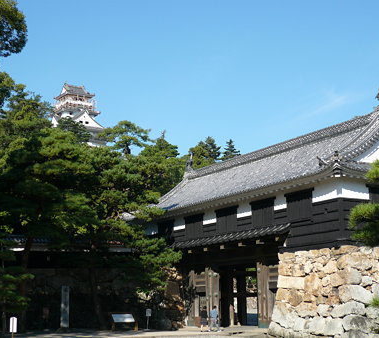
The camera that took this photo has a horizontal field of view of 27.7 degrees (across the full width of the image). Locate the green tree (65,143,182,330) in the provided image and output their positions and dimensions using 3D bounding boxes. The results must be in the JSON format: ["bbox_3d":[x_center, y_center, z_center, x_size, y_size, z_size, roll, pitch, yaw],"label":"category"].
[{"bbox_3d":[-4.297,4.376,51.554,7.800,12.450,7.600,0,-10,0],"label":"green tree"}]

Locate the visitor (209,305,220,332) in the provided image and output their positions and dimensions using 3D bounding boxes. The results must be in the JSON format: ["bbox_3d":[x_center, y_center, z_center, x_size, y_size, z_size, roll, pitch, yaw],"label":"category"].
[{"bbox_3d":[1.585,9.523,48.884,0.520,1.640,0.420,-4,-11,20],"label":"visitor"}]

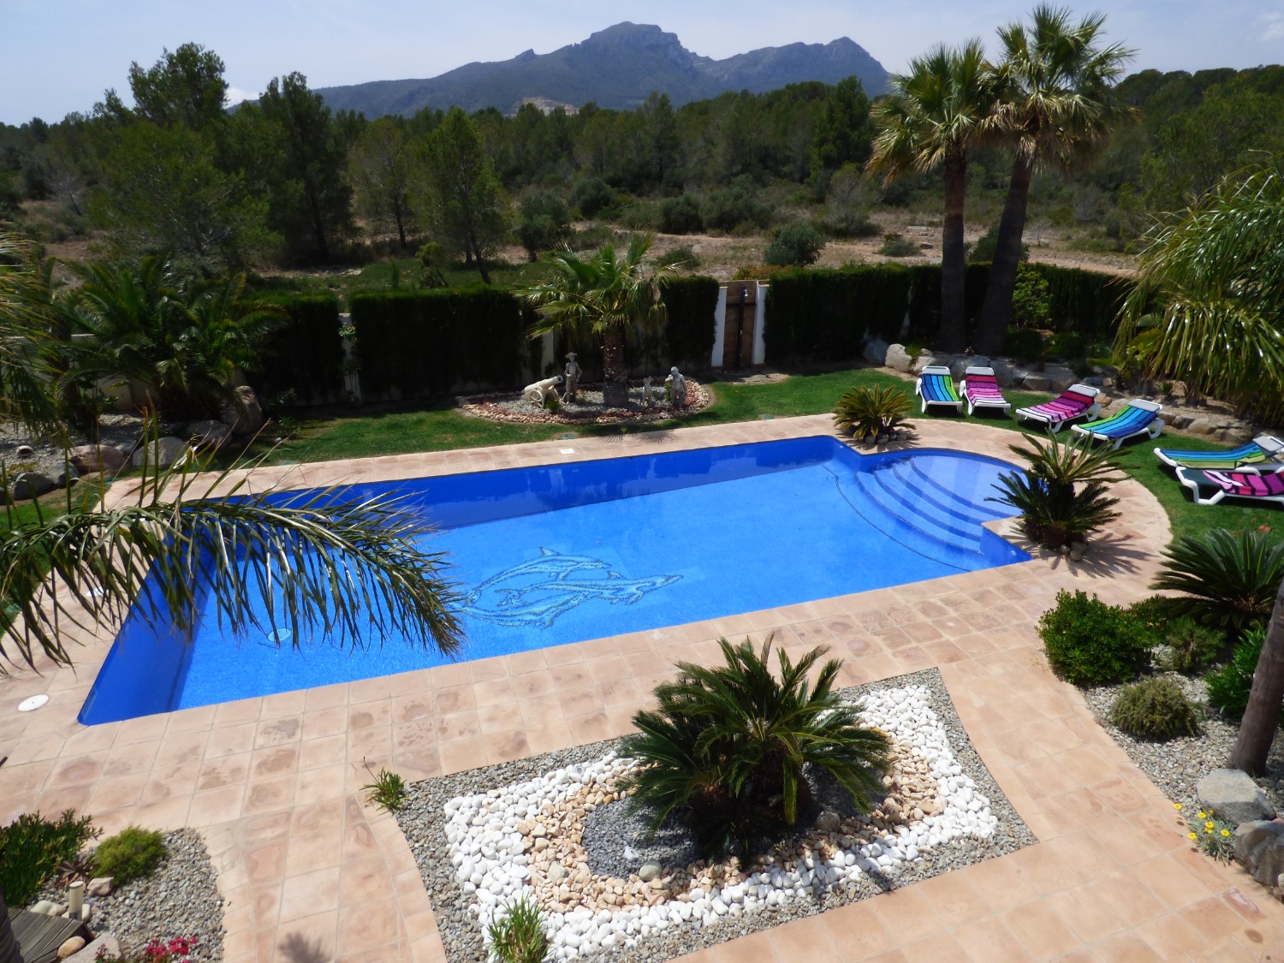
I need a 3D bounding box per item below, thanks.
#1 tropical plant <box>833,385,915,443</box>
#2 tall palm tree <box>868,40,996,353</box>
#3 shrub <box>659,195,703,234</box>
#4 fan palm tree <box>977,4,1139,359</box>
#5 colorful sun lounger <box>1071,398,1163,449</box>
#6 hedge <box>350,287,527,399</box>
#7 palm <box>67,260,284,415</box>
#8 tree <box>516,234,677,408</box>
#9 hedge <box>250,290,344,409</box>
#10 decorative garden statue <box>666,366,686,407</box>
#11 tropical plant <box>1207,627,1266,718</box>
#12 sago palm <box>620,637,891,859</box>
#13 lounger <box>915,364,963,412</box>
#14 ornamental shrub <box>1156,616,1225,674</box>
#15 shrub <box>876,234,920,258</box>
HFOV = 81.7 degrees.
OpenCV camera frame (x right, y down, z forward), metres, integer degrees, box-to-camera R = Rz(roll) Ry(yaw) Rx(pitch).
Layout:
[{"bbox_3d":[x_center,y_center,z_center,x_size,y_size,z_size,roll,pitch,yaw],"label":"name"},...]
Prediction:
[{"bbox_3d":[4.164,-1.192,13.407,1.450,0.930,1.450,9,24,16],"label":"tropical plant"},{"bbox_3d":[6.898,-6.705,18.062,3.500,7.300,3.400,9,24,18],"label":"tall palm tree"},{"bbox_3d":[2.673,-18.070,50.081,2.975,2.609,2.975,2,23,2],"label":"shrub"},{"bbox_3d":[8.824,-6.498,16.796,3.200,7.250,3.200,12,25,23],"label":"fan palm tree"},{"bbox_3d":[9.294,-1.150,14.444,1.850,0.640,0.720,-12,26,-27],"label":"colorful sun lounger"},{"bbox_3d":[-4.503,-3.082,16.482,3.650,2.300,0.800,-7,24,-16],"label":"hedge"},{"bbox_3d":[-8.774,-2.715,14.116,3.650,2.950,3.400,-13,27,-29],"label":"palm"},{"bbox_3d":[-0.798,-3.011,14.206,3.100,3.200,3.100,0,23,-3],"label":"tree"},{"bbox_3d":[-6.667,-2.434,14.218,1.750,2.050,0.800,-9,25,-23],"label":"hedge"},{"bbox_3d":[0.671,-1.850,14.611,0.420,0.820,0.360,7,24,11],"label":"decorative garden statue"},{"bbox_3d":[5.402,1.733,6.686,0.650,0.800,0.650,-20,31,-41],"label":"tropical plant"},{"bbox_3d":[0.957,2.061,5.878,2.100,1.300,1.950,5,24,11],"label":"sago palm"},{"bbox_3d":[6.624,-2.055,16.490,0.720,0.640,1.850,6,24,12],"label":"lounger"},{"bbox_3d":[5.578,1.663,7.476,0.650,0.490,0.590,22,31,38],"label":"ornamental shrub"},{"bbox_3d":[13.395,-12.379,38.874,2.251,1.187,2.139,8,24,17],"label":"shrub"}]

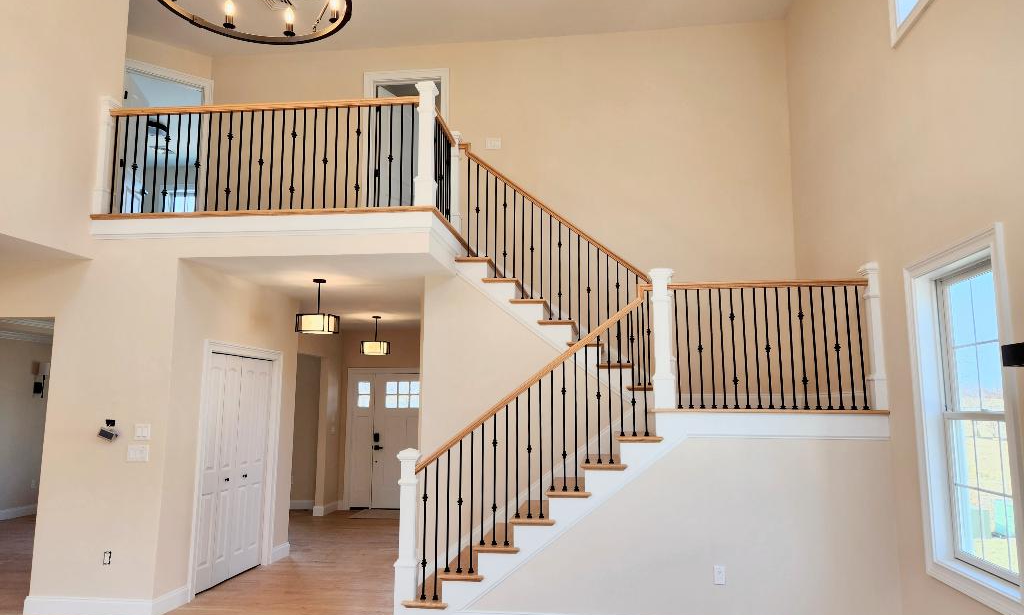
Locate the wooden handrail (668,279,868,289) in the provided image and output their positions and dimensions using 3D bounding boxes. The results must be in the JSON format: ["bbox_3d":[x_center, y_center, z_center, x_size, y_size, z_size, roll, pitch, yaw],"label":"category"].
[{"bbox_3d":[1.855,-0.169,4.944,1.380,0.058,0.062,0,-8,7],"label":"wooden handrail"}]

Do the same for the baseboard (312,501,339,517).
[{"bbox_3d":[-2.694,2.919,9.885,0.150,0.143,0.550,-1,-8,7],"label":"baseboard"}]

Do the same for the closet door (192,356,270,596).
[{"bbox_3d":[-2.567,1.470,6.326,0.040,2.020,1.200,0,-8,7],"label":"closet door"}]

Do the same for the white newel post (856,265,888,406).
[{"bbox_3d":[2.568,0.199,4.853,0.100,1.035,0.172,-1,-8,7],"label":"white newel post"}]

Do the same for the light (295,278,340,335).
[{"bbox_3d":[-1.803,-0.014,6.348,0.430,0.490,0.430,-1,-8,7],"label":"light"}]

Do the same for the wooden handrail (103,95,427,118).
[{"bbox_3d":[-2.066,-1.641,5.603,2.680,0.058,0.062,-1,-8,7],"label":"wooden handrail"}]

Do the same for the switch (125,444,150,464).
[{"bbox_3d":[-2.872,1.121,5.226,0.175,0.120,0.012,0,-8,7],"label":"switch"}]

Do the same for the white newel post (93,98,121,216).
[{"bbox_3d":[-3.339,-1.245,5.691,0.175,1.030,0.175,0,-8,7],"label":"white newel post"}]

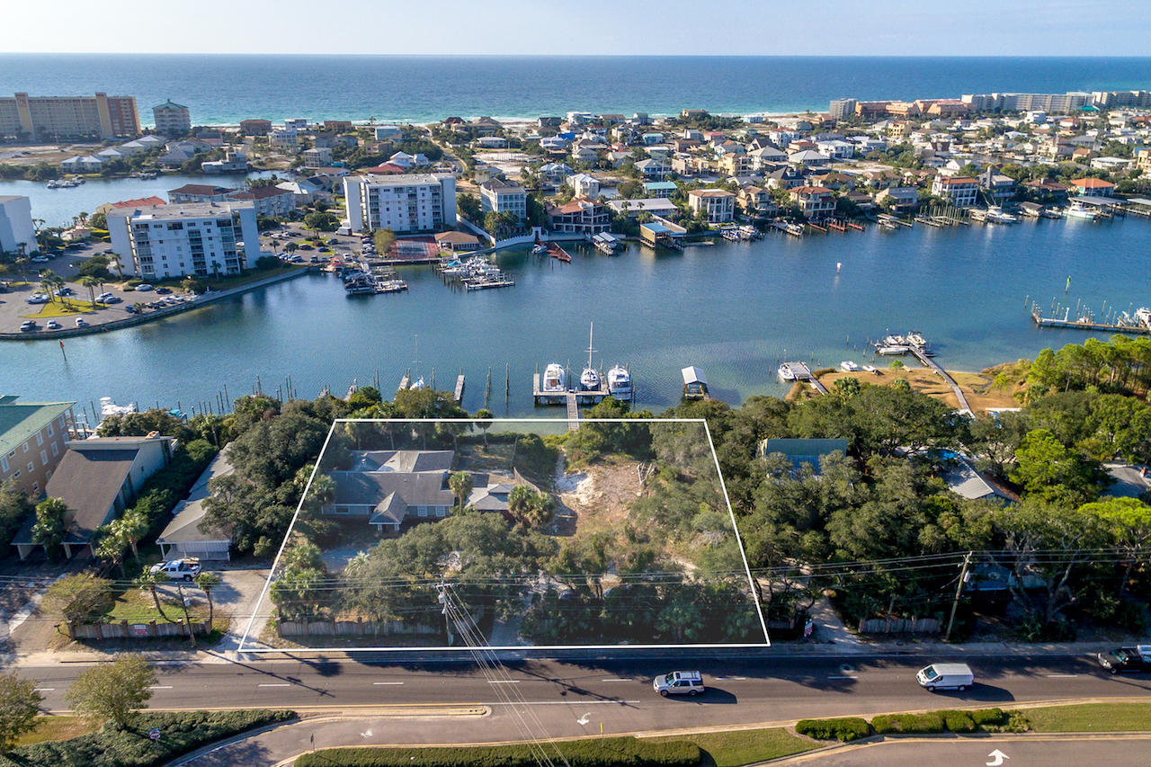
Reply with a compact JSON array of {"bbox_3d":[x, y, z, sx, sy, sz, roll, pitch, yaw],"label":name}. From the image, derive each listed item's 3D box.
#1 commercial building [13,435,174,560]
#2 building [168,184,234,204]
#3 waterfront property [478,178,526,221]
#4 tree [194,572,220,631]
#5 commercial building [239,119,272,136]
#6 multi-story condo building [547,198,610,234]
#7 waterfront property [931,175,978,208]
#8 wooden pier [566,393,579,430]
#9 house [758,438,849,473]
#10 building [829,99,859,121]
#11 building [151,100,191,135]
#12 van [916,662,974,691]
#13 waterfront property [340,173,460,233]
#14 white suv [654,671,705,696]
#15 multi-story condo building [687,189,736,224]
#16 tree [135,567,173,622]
[{"bbox_3d":[-69.257,15.707,92.941,12.000,7.200,20.000,0,27,-1],"label":"commercial building"},{"bbox_3d":[-167.801,-83.462,287.829,26.000,10.500,14.000,9,29,16],"label":"building"},{"bbox_3d":[-29.550,-76.710,270.600,14.500,15.000,19.500,-8,27,-15],"label":"waterfront property"},{"bbox_3d":[-41.530,25.010,72.790,2.900,8.400,2.800,0,26,-1],"label":"tree"},{"bbox_3d":[-266.210,-213.460,532.090,21.500,12.000,12.500,-2,26,-4],"label":"commercial building"},{"bbox_3d":[1.744,-67.795,257.113,24.000,11.000,14.000,2,27,3],"label":"multi-story condo building"},{"bbox_3d":[182.332,-91.989,306.186,16.000,11.000,11.000,-8,29,-16],"label":"waterfront property"},{"bbox_3d":[-0.572,6.053,125.877,1.900,0.900,14.500,-1,27,-2],"label":"wooden pier"},{"bbox_3d":[37.010,11.560,104.140,12.800,6.600,7.500,0,26,-1],"label":"house"},{"bbox_3d":[288.067,-296.275,690.630,20.000,21.000,18.000,-6,28,-12],"label":"building"},{"bbox_3d":[-330.600,-217.020,523.400,22.500,26.000,15.500,-4,27,-8],"label":"building"},{"bbox_3d":[39.387,31.426,68.446,5.500,2.100,2.050,0,27,-1],"label":"van"},{"bbox_3d":[-69.532,-74.600,261.606,41.000,18.500,19.000,-3,28,-5],"label":"waterfront property"},{"bbox_3d":[10.930,31.550,67.480,5.150,1.930,2.000,0,26,-1],"label":"white suv"},{"bbox_3d":[58.690,-76.840,275.240,15.700,12.000,11.500,-7,27,-14],"label":"multi-story condo building"},{"bbox_3d":[-49.897,25.028,75.724,4.000,6.200,4.000,0,27,0],"label":"tree"}]

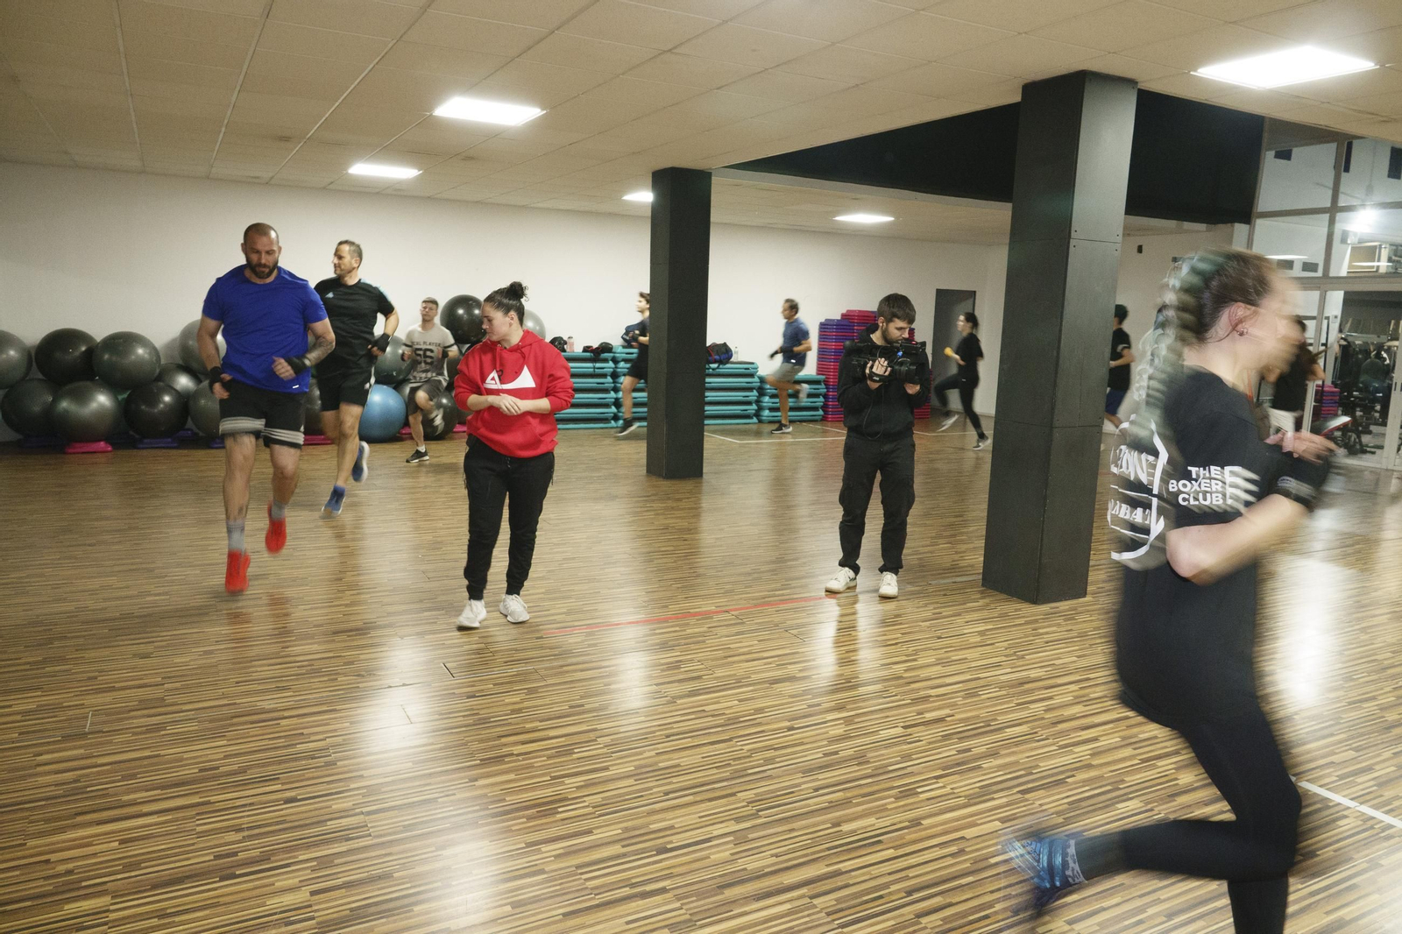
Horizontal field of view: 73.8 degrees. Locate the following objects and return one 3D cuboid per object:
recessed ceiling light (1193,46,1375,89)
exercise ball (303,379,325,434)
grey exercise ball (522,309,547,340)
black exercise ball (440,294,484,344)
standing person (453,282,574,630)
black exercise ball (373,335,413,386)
[{"bbox_3d":[2.946,-2.024,4.712,0.600,0.050,0.600,-4,11,-29],"label":"recessed ceiling light"},{"bbox_3d":[-4.457,-0.680,10.560,0.610,0.610,0.610,-4,11,-29],"label":"exercise ball"},{"bbox_3d":[-2.284,-1.677,11.824,0.636,0.636,0.636,1,10,0],"label":"grey exercise ball"},{"bbox_3d":[-2.870,-1.801,11.415,0.589,0.589,0.589,1,10,0],"label":"black exercise ball"},{"bbox_3d":[-0.977,-0.062,4.748,0.580,1.700,0.420,1,10,-4],"label":"standing person"},{"bbox_3d":[-3.661,-1.251,10.898,0.582,0.582,0.582,-4,11,-29],"label":"black exercise ball"}]

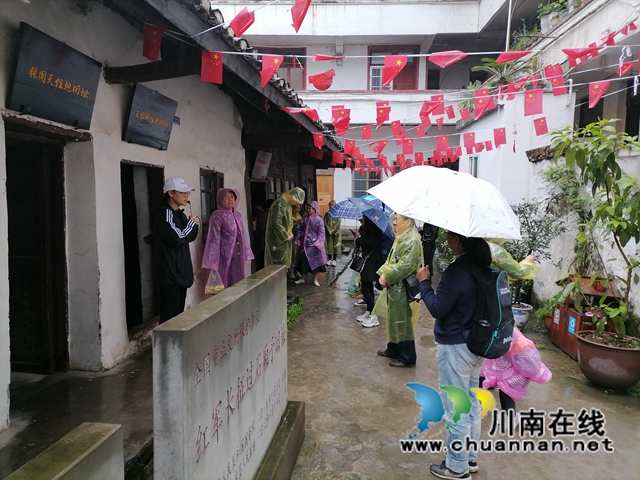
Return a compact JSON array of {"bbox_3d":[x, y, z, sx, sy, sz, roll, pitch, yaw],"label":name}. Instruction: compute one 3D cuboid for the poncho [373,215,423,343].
[{"bbox_3d":[0.854,0.413,5.500,0.500,1.400,0.570,1,3,6],"label":"poncho"}]

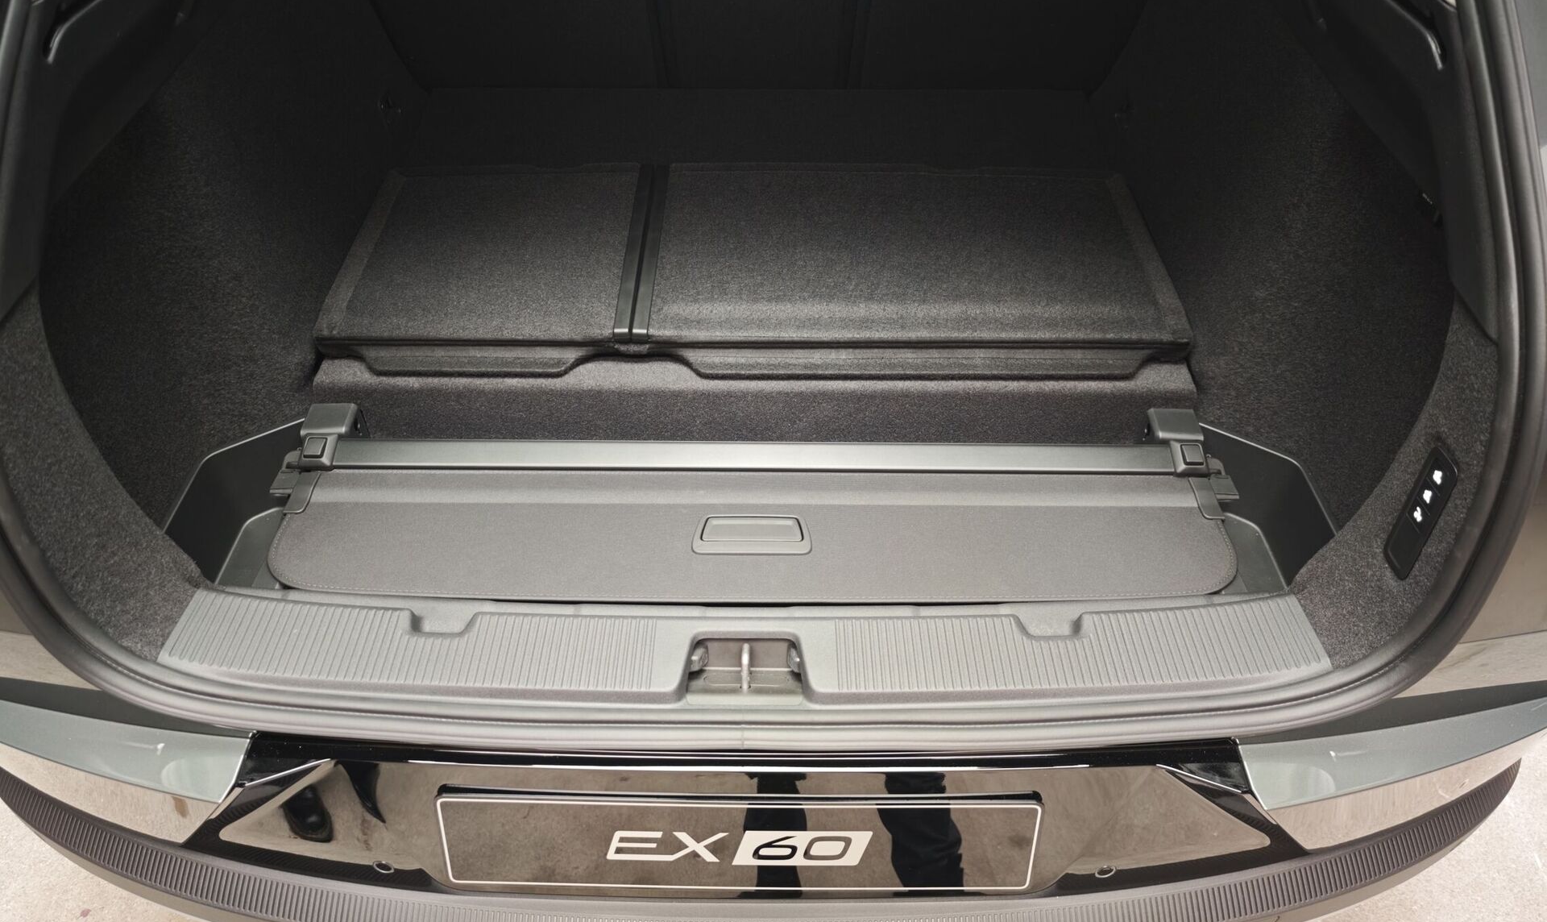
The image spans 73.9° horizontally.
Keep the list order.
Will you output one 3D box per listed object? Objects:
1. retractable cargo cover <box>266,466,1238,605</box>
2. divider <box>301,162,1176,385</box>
[{"bbox_3d":[-0.020,0.068,1.040,0.935,0.035,0.165,0,48,-1],"label":"retractable cargo cover"},{"bbox_3d":[-0.022,-0.250,1.282,0.985,0.042,0.359,0,48,-1],"label":"divider"}]

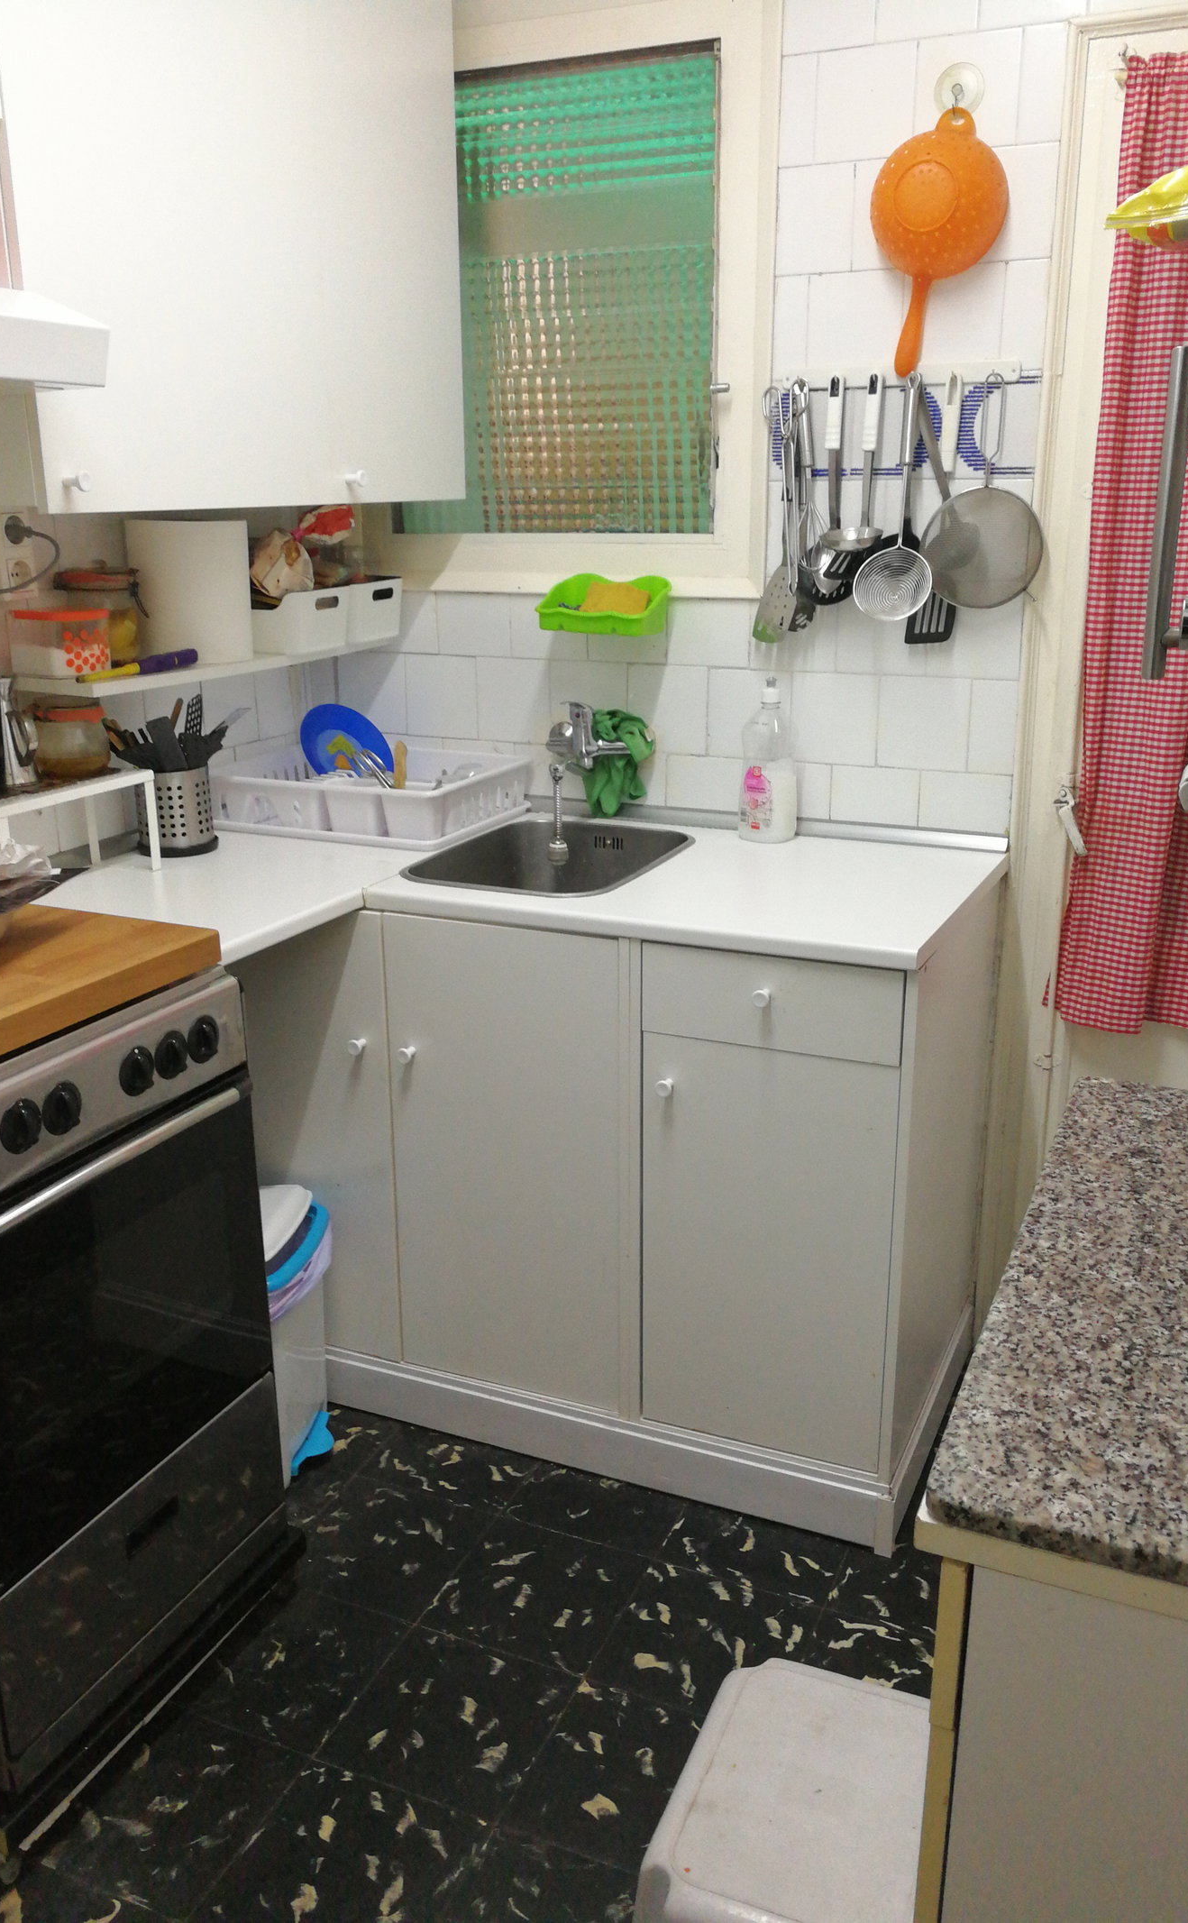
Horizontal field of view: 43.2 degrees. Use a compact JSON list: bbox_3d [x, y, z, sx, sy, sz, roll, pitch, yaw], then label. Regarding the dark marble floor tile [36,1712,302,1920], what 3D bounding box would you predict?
[{"bbox_3d":[-0.504,0.988,1.764,0.249,0.008,0.249,8,18,23],"label":"dark marble floor tile"}]

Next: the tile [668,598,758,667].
[{"bbox_3d":[0.195,-0.556,2.537,0.148,0.113,0.010,7,19,23],"label":"tile"}]

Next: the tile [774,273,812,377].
[{"bbox_3d":[0.310,-0.992,2.350,0.055,0.151,0.010,7,19,23],"label":"tile"}]

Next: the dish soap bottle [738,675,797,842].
[{"bbox_3d":[0.292,-0.341,2.504,0.092,0.270,0.066,12,21,34],"label":"dish soap bottle"}]

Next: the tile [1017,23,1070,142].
[{"bbox_3d":[0.641,-1.249,2.140,0.061,0.150,0.010,7,18,23],"label":"tile"}]

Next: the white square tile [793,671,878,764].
[{"bbox_3d":[0.403,-0.404,2.500,0.149,0.151,0.010,7,18,23],"label":"white square tile"}]

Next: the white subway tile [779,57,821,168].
[{"bbox_3d":[0.307,-1.269,2.241,0.053,0.150,0.010,7,20,24],"label":"white subway tile"}]

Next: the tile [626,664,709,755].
[{"bbox_3d":[0.130,-0.440,2.617,0.149,0.151,0.010,7,18,23],"label":"tile"}]

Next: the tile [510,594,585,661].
[{"bbox_3d":[-0.078,-0.590,2.654,0.150,0.115,0.010,7,20,24],"label":"tile"}]

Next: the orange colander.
[{"bbox_3d":[0.490,-1.051,2.196,0.200,0.365,0.092,16,22,20],"label":"orange colander"}]

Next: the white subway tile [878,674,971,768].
[{"bbox_3d":[0.540,-0.388,2.447,0.150,0.150,0.010,7,18,23],"label":"white subway tile"}]

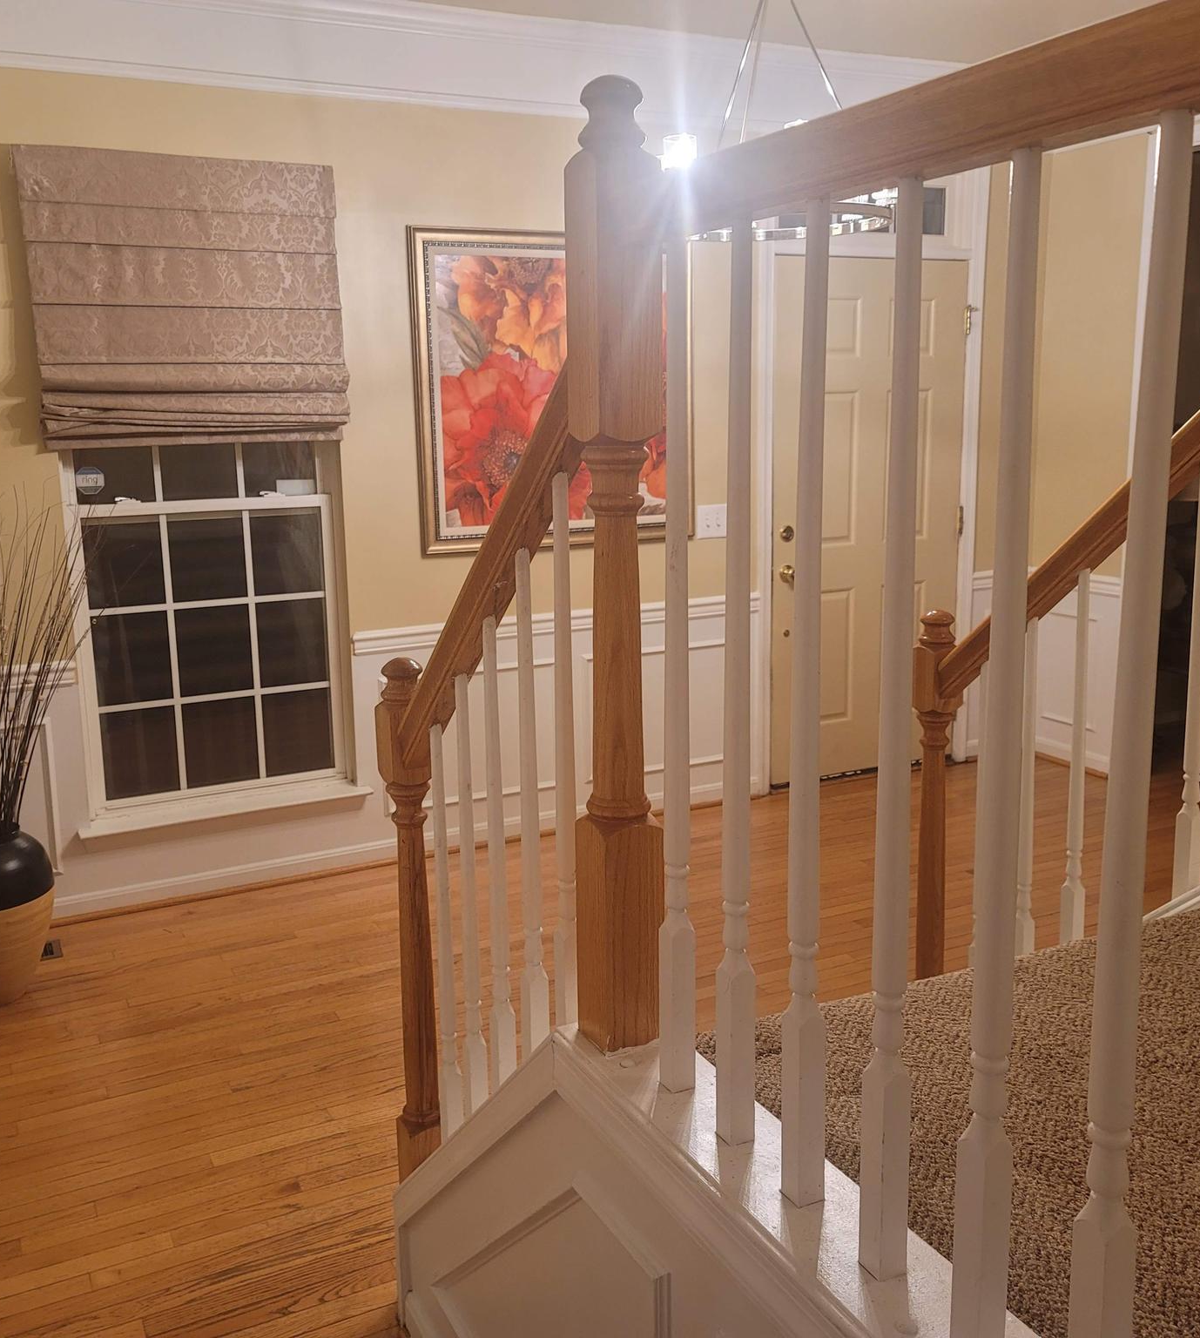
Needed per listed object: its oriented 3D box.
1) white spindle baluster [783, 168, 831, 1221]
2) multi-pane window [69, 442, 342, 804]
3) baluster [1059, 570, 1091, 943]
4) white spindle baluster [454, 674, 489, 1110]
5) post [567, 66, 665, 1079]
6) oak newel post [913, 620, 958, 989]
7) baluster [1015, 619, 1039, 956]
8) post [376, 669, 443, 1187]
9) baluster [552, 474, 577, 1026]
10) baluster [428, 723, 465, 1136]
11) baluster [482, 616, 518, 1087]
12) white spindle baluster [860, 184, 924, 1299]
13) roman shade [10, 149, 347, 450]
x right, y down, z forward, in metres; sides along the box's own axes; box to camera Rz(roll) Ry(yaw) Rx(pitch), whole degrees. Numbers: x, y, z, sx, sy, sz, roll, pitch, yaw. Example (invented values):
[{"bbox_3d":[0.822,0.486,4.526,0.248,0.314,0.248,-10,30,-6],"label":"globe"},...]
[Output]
[{"bbox_3d":[0.167,0.055,1.031,0.030,0.814,0.030,-7,12,-26],"label":"white spindle baluster"},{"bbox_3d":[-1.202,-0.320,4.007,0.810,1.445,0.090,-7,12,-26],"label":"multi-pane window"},{"bbox_3d":[0.799,0.174,2.164,0.030,0.684,0.030,-7,12,-26],"label":"baluster"},{"bbox_3d":[-0.180,0.338,1.806,0.030,0.674,0.030,-7,12,-26],"label":"white spindle baluster"},{"bbox_3d":[0.018,-0.085,1.349,0.074,1.005,0.074,-7,12,-27],"label":"post"},{"bbox_3d":[0.648,0.436,2.532,0.071,1.114,0.071,-7,12,-26],"label":"oak newel post"},{"bbox_3d":[0.743,0.254,2.246,0.029,0.690,0.029,-7,12,-27],"label":"baluster"},{"bbox_3d":[-0.293,0.532,2.081,0.071,1.117,0.071,-7,12,-26],"label":"post"},{"bbox_3d":[-0.039,0.124,1.489,0.029,0.695,0.029,-7,12,-27],"label":"baluster"},{"bbox_3d":[-0.231,0.415,1.927,0.030,0.684,0.030,-7,12,-26],"label":"baluster"},{"bbox_3d":[-0.133,0.273,1.706,0.029,0.695,0.029,-7,12,-27],"label":"baluster"},{"bbox_3d":[0.215,0.073,0.938,0.030,0.814,0.030,-7,12,-26],"label":"white spindle baluster"},{"bbox_3d":[-1.189,-1.070,3.771,0.890,0.812,0.110,-7,12,-26],"label":"roman shade"}]

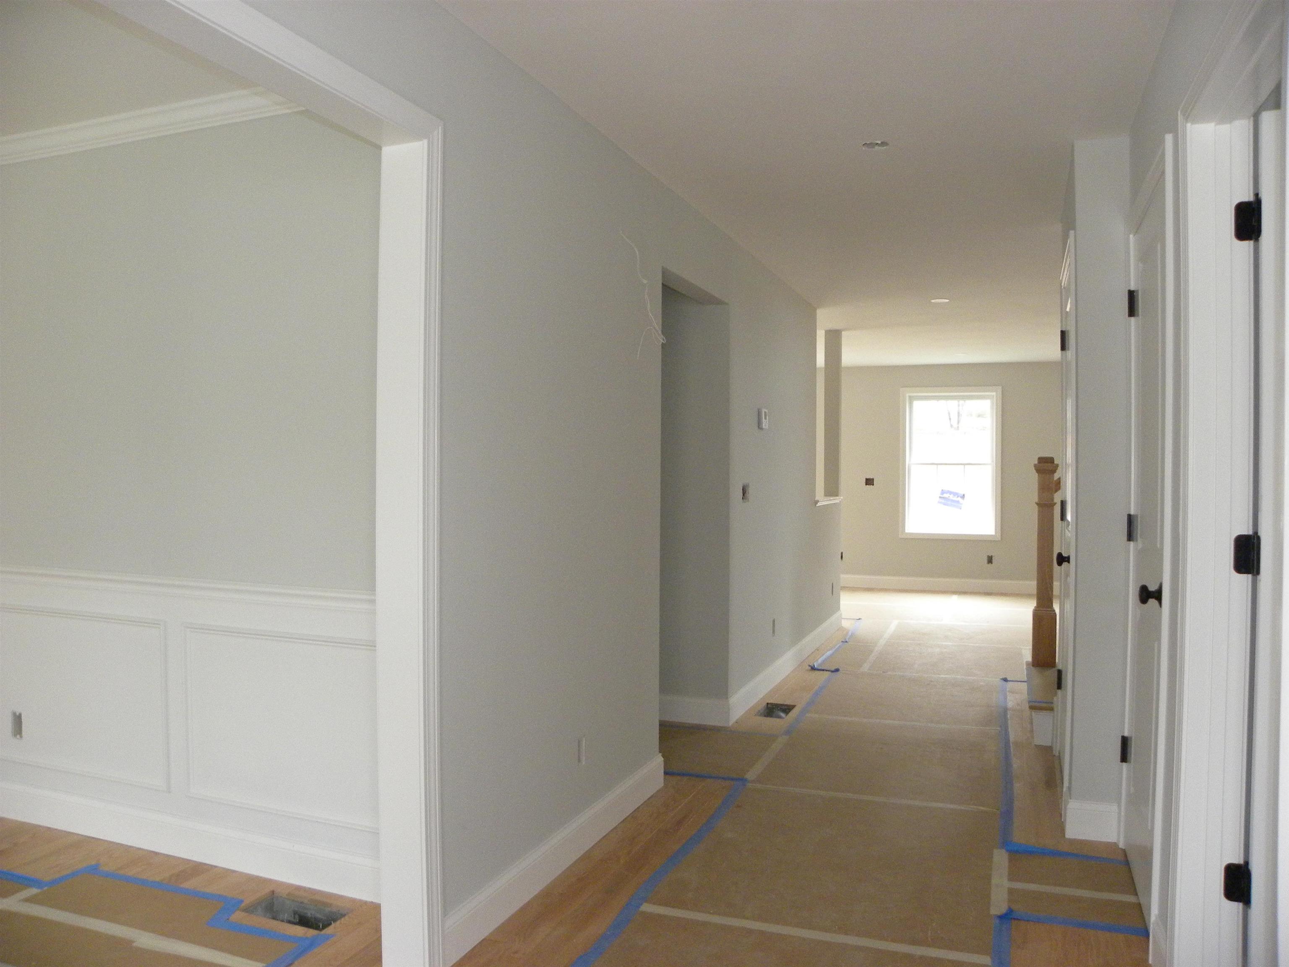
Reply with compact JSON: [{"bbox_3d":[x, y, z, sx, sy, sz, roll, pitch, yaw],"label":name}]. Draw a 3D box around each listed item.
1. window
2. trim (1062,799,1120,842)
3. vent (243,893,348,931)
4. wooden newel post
[{"bbox_3d":[3.233,-0.213,10.250,1.045,1.618,0.090,1,1,21],"label":"window"},{"bbox_3d":[1.518,1.145,3.288,0.178,0.137,0.018,1,1,21],"label":"trim"},{"bbox_3d":[-0.981,1.212,2.727,0.298,0.030,0.150,1,1,21],"label":"vent"},{"bbox_3d":[2.225,0.432,5.378,0.130,1.172,0.130,1,1,21],"label":"wooden newel post"}]

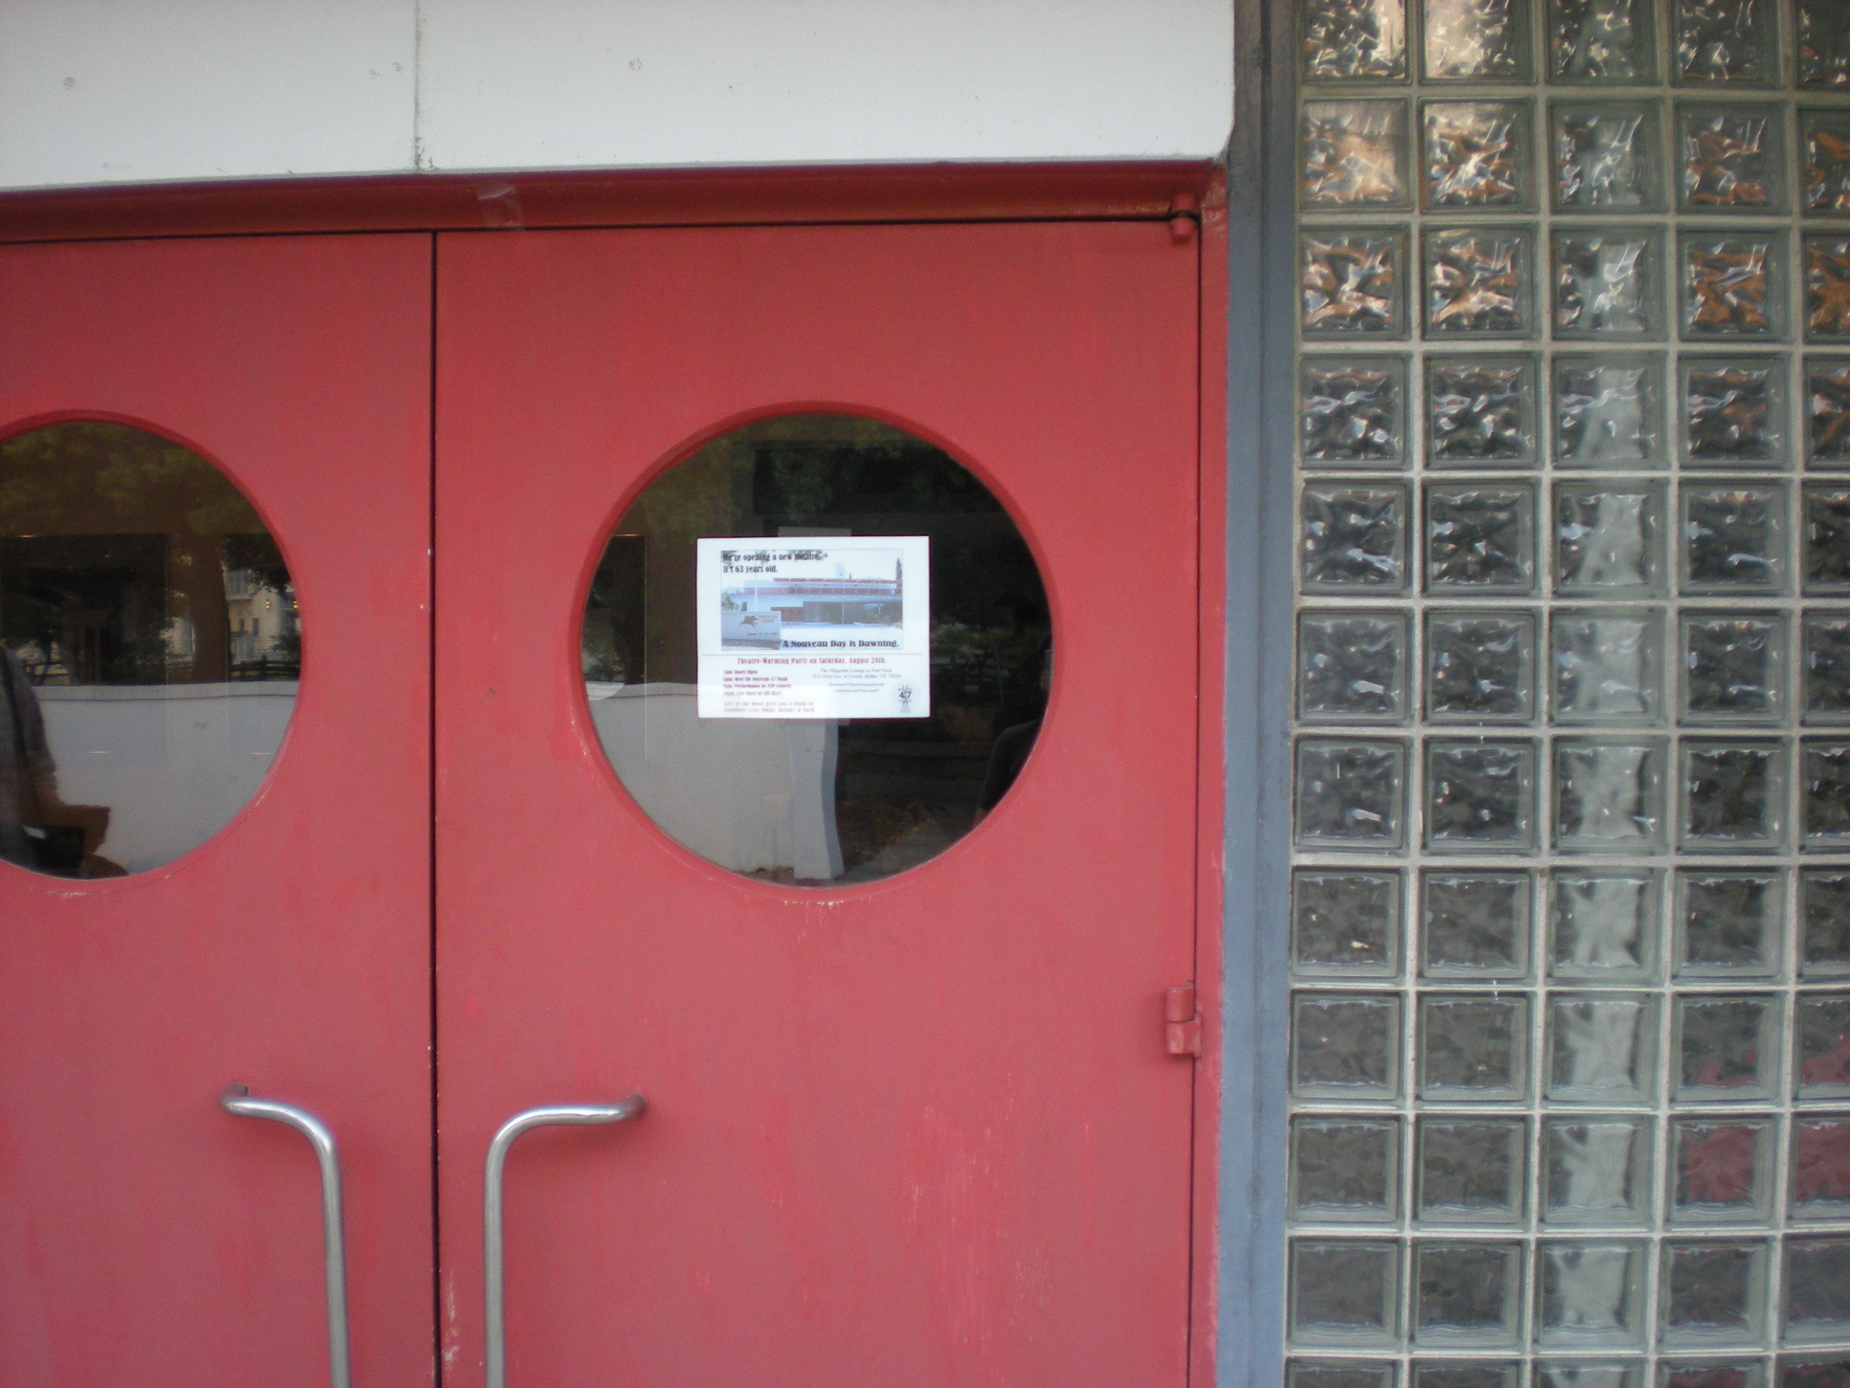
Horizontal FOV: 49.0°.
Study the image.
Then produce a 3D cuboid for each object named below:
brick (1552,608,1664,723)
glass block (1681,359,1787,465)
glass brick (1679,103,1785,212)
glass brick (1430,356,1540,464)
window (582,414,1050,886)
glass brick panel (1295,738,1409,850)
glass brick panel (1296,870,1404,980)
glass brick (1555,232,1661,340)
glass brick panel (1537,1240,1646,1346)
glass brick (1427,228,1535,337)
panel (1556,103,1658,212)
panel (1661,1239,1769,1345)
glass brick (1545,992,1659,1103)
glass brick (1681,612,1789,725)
[{"bbox_3d":[0.807,-0.035,2.437,0.142,0.142,0.090,0,2,4],"label":"brick"},{"bbox_3d":[0.949,-0.331,2.417,0.142,0.142,0.090,0,2,4],"label":"glass block"},{"bbox_3d":[0.942,-0.624,2.409,0.142,0.142,0.090,0,2,4],"label":"glass brick"},{"bbox_3d":[0.661,-0.334,2.432,0.140,0.140,0.090,0,1,4],"label":"glass brick"},{"bbox_3d":[-0.131,-0.053,2.431,0.565,0.565,0.045,0,1,3],"label":"window"},{"bbox_3d":[0.515,0.118,2.471,0.143,0.143,0.088,0,2,4],"label":"glass brick panel"},{"bbox_3d":[0.513,0.271,2.474,0.143,0.143,0.088,0,2,4],"label":"glass brick panel"},{"bbox_3d":[0.803,-0.479,2.423,0.142,0.142,0.090,0,2,4],"label":"glass brick"},{"bbox_3d":[0.799,0.715,2.463,0.143,0.143,0.088,0,2,4],"label":"glass brick panel"},{"bbox_3d":[0.657,-0.486,2.433,0.142,0.142,0.090,0,2,4],"label":"glass brick"},{"bbox_3d":[0.801,-0.630,2.418,0.142,0.142,0.090,0,2,4],"label":"panel"},{"bbox_3d":[0.931,0.703,2.427,0.140,0.140,0.085,0,1,3],"label":"panel"},{"bbox_3d":[0.800,0.415,2.429,0.140,0.140,0.085,0,1,3],"label":"glass brick"},{"bbox_3d":[0.952,-0.031,2.426,0.142,0.142,0.090,0,2,4],"label":"glass brick"}]

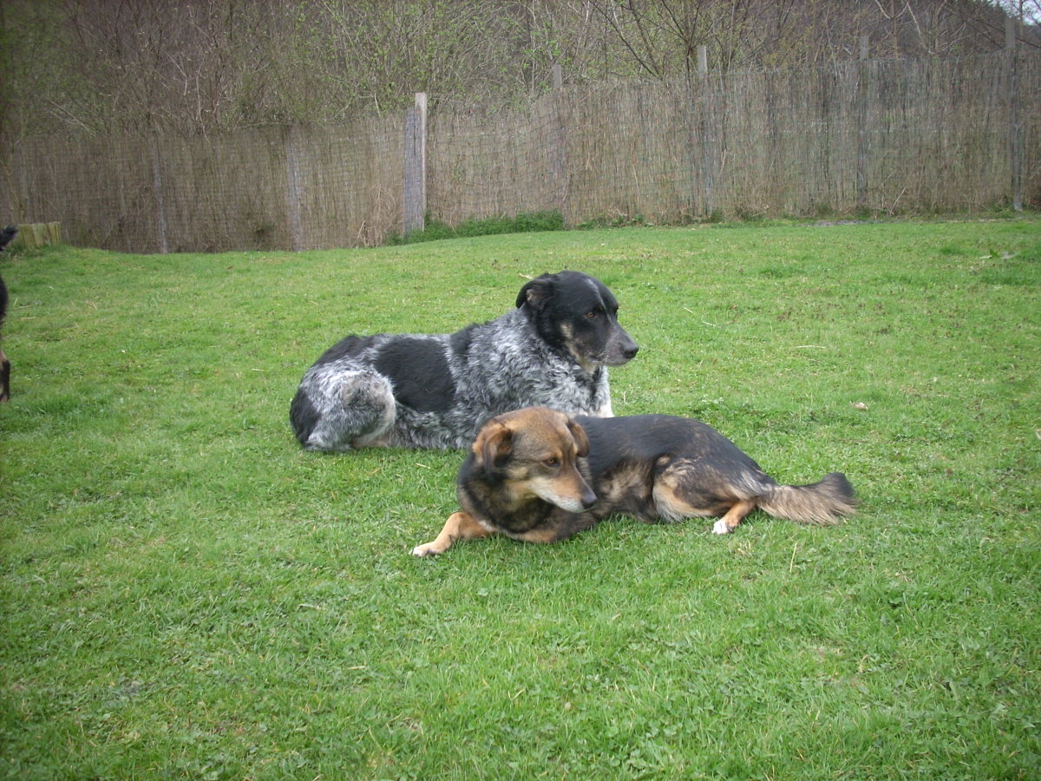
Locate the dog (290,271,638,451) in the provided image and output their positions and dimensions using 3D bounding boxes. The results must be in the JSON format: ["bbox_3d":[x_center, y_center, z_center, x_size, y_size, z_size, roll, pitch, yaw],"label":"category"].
[{"bbox_3d":[-0.106,-0.090,2.641,0.800,0.400,0.340,0,11,12],"label":"dog"}]

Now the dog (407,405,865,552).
[{"bbox_3d":[0.186,0.095,2.000,0.760,0.255,0.330,-5,11,-13],"label":"dog"}]

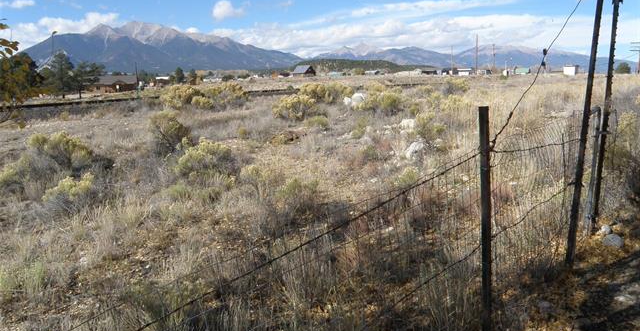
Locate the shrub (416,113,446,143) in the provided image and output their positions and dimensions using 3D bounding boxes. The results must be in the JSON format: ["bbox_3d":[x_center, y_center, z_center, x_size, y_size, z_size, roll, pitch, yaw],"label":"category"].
[{"bbox_3d":[2.526,-0.863,10.906,0.731,0.678,0.621,0,11,0],"label":"shrub"}]

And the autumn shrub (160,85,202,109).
[{"bbox_3d":[-6.047,-2.991,20.860,1.833,1.039,1.558,0,11,0],"label":"autumn shrub"}]

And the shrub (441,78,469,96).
[{"bbox_3d":[8.715,-5.047,31.009,1.778,1.121,1.426,3,11,15],"label":"shrub"}]

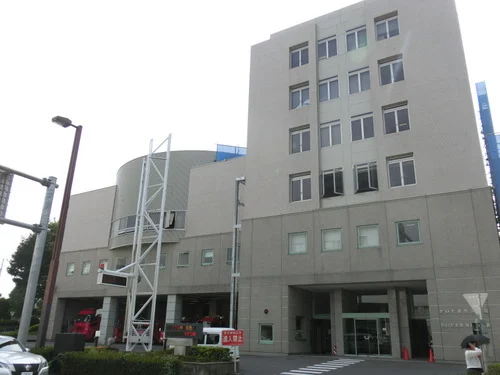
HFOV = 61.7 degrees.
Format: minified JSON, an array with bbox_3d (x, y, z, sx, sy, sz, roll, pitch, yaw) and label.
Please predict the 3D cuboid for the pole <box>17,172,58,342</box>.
[{"bbox_3d":[-7.867,3.009,15.360,0.340,7.211,0.340,-10,-22,29],"label":"pole"}]

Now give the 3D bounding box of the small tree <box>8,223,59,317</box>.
[{"bbox_3d":[-16.231,7.139,31.497,3.500,9.472,3.500,11,-21,-25],"label":"small tree"}]

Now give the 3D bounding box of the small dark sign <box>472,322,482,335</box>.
[{"bbox_3d":[7.386,4.578,13.600,0.289,0.370,0.080,-10,-23,29],"label":"small dark sign"}]

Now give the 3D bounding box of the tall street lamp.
[{"bbox_3d":[-7.743,1.838,15.901,0.400,9.874,1.500,-10,-22,29],"label":"tall street lamp"}]

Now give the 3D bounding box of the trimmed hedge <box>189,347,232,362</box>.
[{"bbox_3d":[-1.624,6.698,16.800,1.800,0.620,1.000,1,-19,0],"label":"trimmed hedge"}]

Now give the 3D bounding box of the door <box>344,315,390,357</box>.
[{"bbox_3d":[7.692,9.888,27.690,3.109,2.379,0.150,-10,-22,29],"label":"door"}]

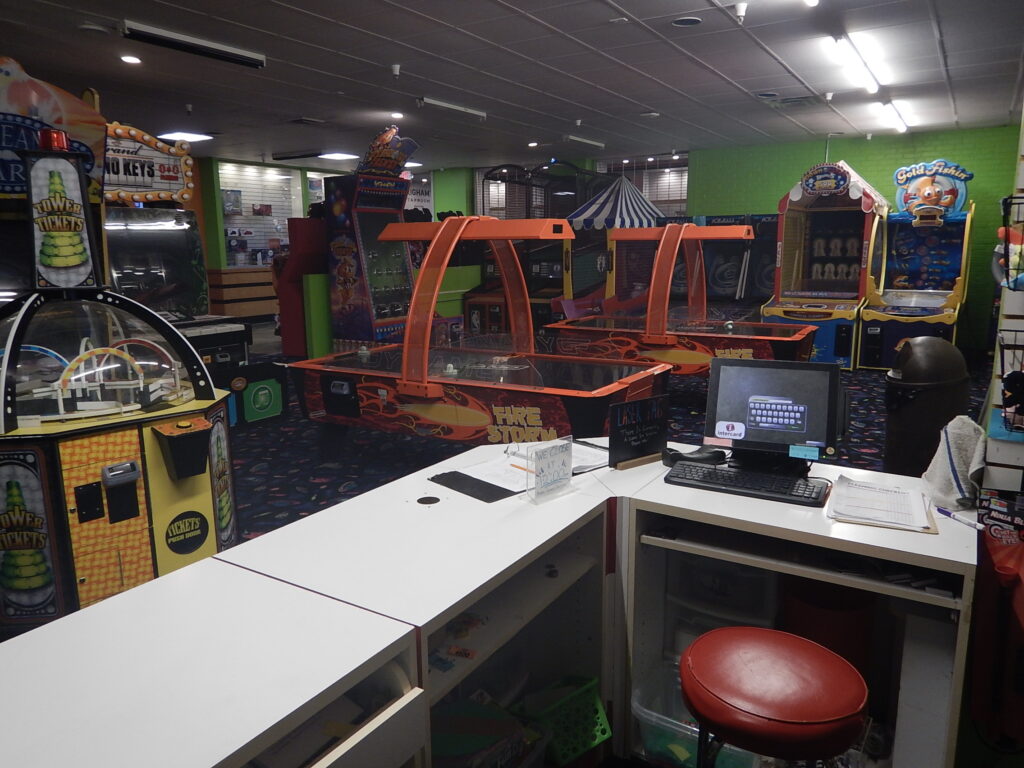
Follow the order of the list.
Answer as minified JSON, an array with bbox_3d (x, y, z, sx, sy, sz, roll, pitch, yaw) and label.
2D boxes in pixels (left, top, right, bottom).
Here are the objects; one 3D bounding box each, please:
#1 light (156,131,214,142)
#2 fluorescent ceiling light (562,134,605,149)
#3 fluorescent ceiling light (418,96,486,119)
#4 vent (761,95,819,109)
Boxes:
[{"bbox_3d":[-4.893,-3.678,10.631,0.600,0.060,0.590,7,13,32],"label":"light"},{"bbox_3d":[1.141,-3.721,10.992,0.130,0.100,1.260,6,13,32],"label":"fluorescent ceiling light"},{"bbox_3d":[-0.689,-3.209,8.325,0.110,0.100,1.210,7,13,32],"label":"fluorescent ceiling light"},{"bbox_3d":[3.292,-3.276,8.291,0.600,0.060,0.550,6,13,32],"label":"vent"}]

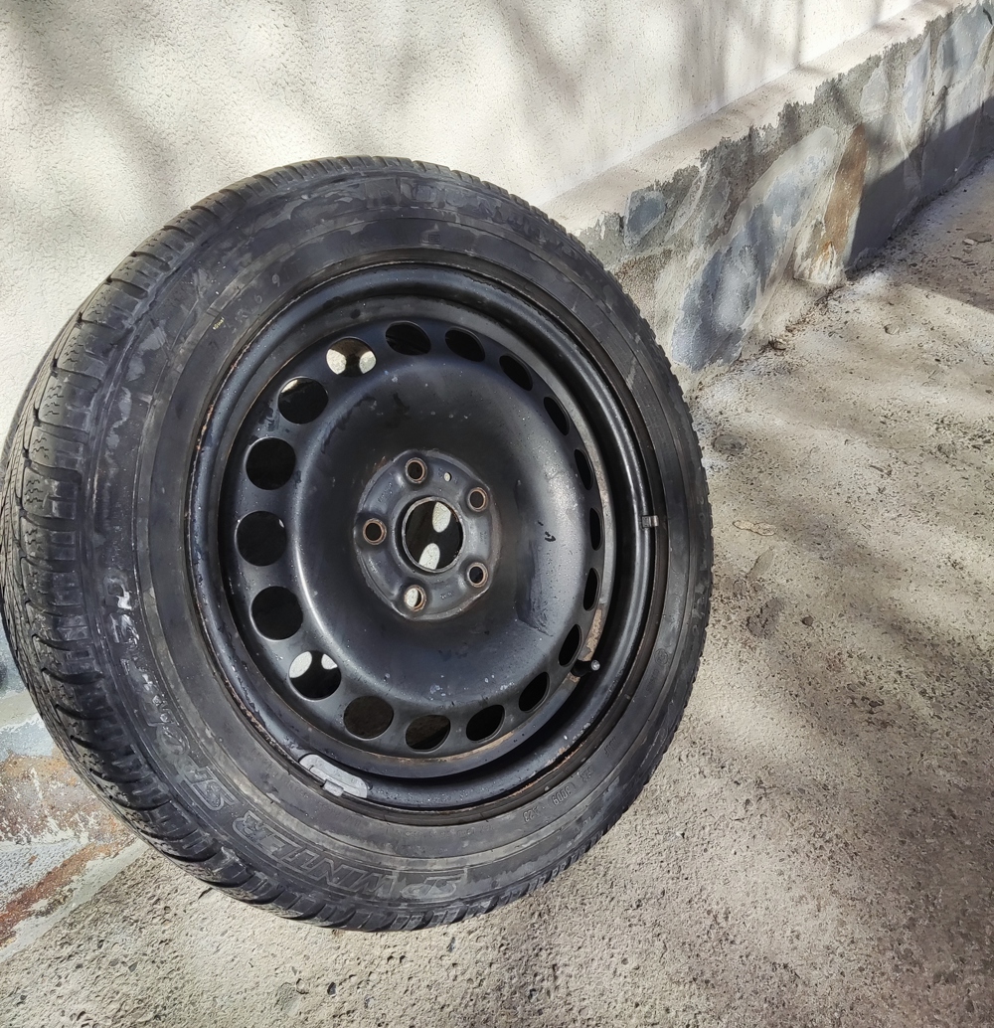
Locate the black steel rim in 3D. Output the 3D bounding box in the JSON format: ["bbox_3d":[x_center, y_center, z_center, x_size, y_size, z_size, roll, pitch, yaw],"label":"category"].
[{"bbox_3d":[-0.083,0.021,0.851,0.441,0.441,0.185,-37,17,-32],"label":"black steel rim"}]

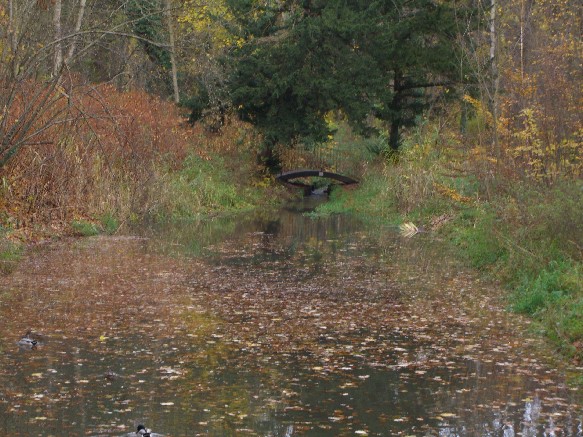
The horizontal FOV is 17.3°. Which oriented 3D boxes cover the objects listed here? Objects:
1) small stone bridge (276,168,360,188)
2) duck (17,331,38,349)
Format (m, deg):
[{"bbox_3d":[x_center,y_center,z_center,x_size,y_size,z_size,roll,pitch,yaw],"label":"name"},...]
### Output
[{"bbox_3d":[1.222,-1.917,92.000,3.900,0.950,1.400,0,2,-7],"label":"small stone bridge"},{"bbox_3d":[-4.470,2.054,32.500,0.420,0.200,0.200,2,3,33],"label":"duck"}]

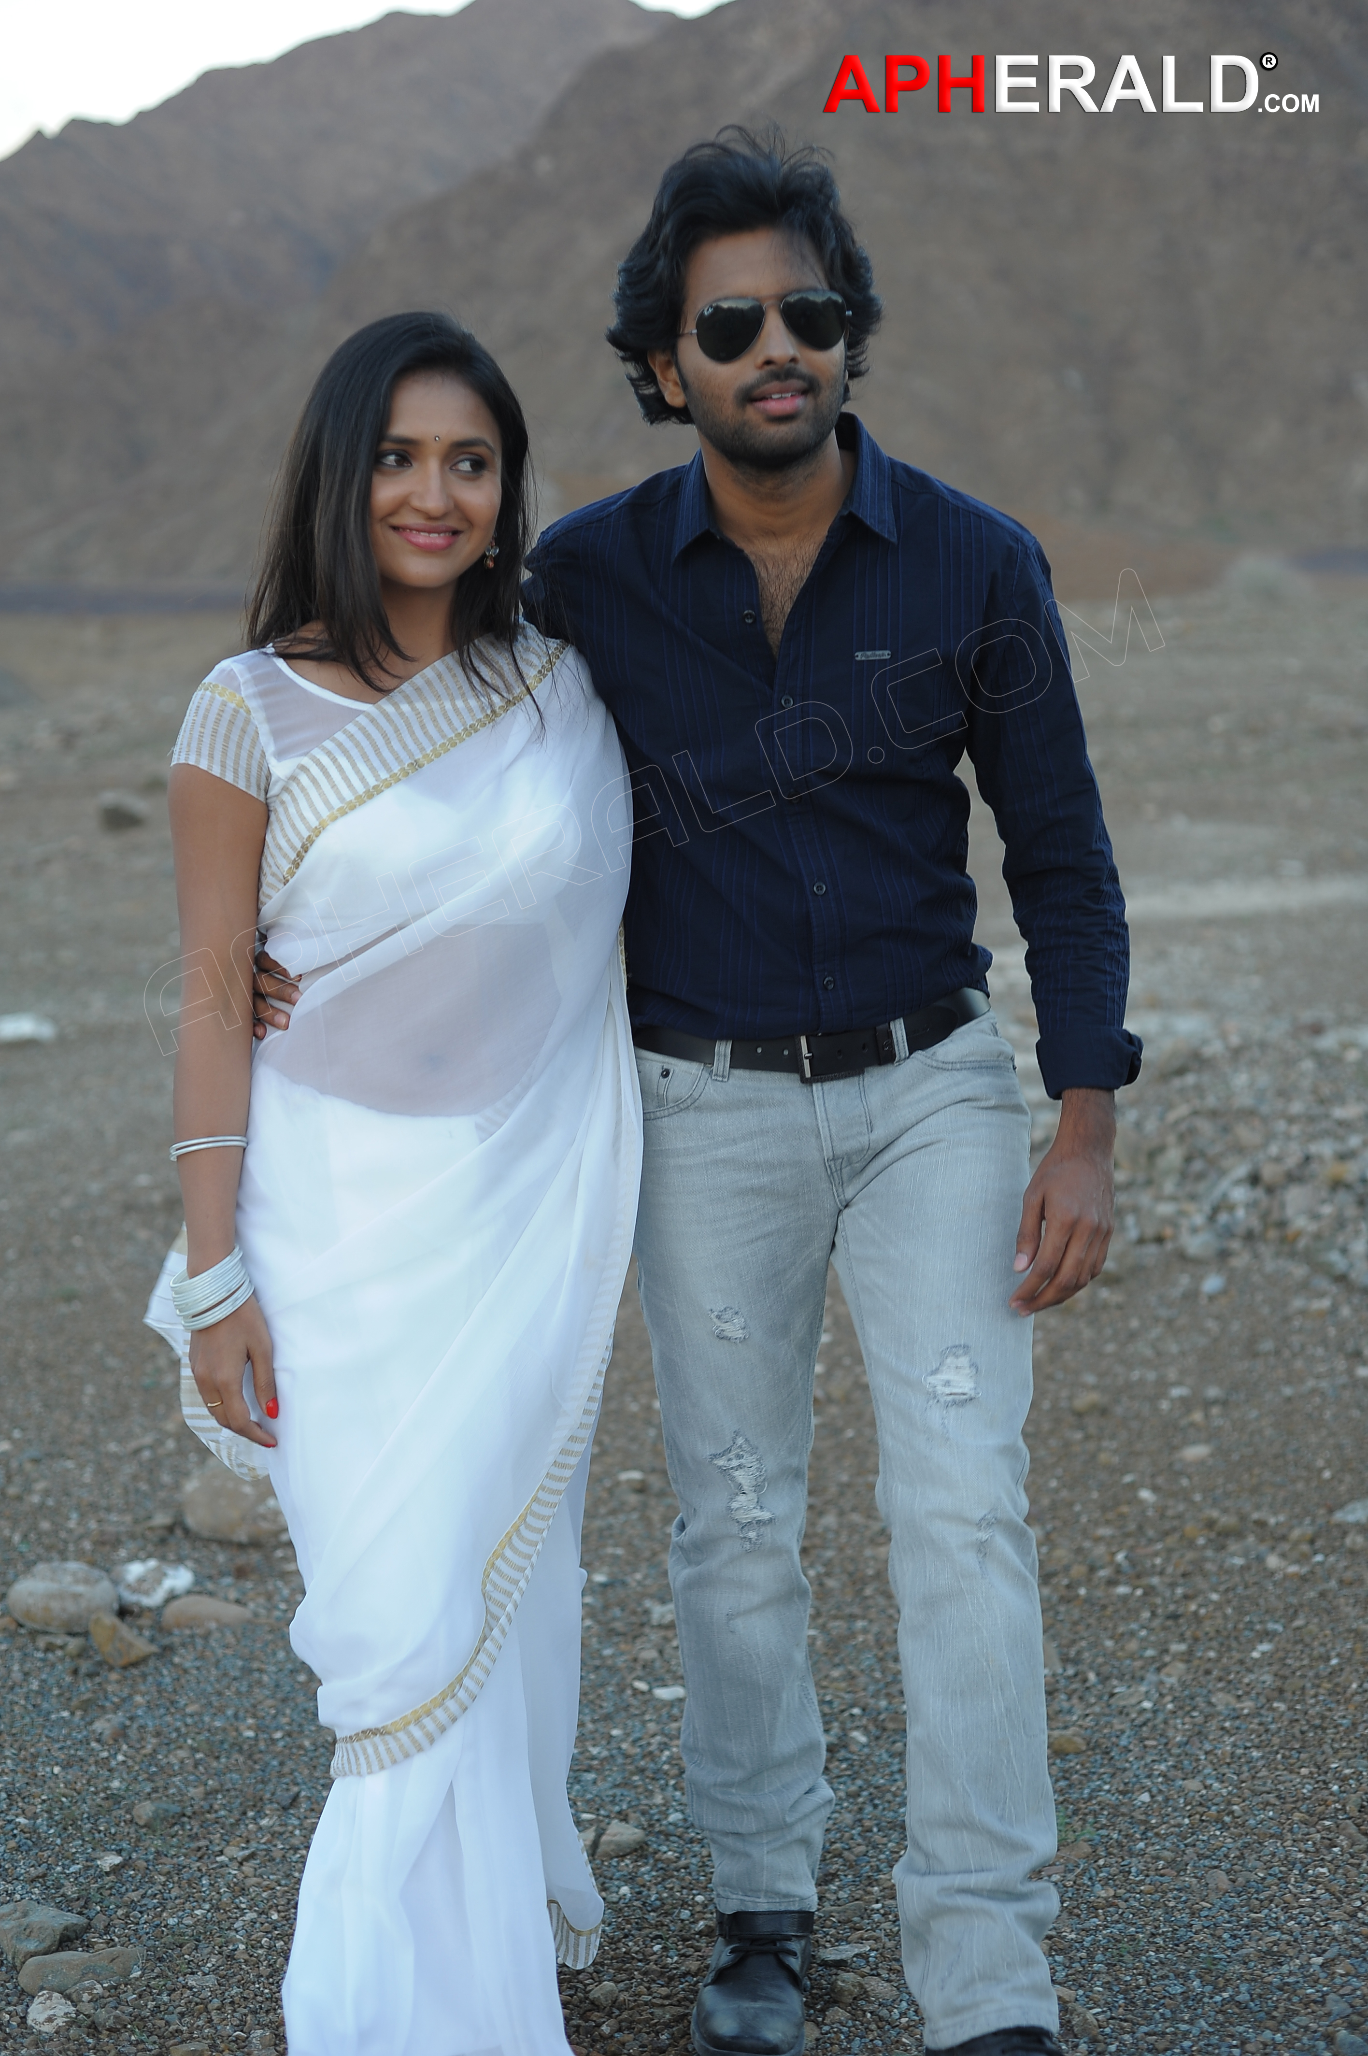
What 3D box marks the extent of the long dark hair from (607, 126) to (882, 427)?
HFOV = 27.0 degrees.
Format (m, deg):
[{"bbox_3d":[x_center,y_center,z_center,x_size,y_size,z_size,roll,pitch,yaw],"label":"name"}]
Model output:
[{"bbox_3d":[0.052,-0.649,2.460,0.232,0.262,0.245,-8,10,-21],"label":"long dark hair"}]

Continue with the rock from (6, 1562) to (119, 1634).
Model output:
[{"bbox_3d":[-0.836,0.769,3.840,0.151,0.087,0.122,0,9,0],"label":"rock"}]

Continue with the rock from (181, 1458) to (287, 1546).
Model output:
[{"bbox_3d":[-0.658,0.701,4.228,0.170,0.085,0.130,-1,9,0],"label":"rock"}]

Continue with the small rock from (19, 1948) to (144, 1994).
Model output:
[{"bbox_3d":[-0.601,0.940,2.847,0.120,0.032,0.050,-4,9,-18],"label":"small rock"}]

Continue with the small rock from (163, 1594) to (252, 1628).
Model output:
[{"bbox_3d":[-0.641,0.785,3.835,0.122,0.032,0.060,-1,9,0],"label":"small rock"}]

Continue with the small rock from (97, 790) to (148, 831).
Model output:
[{"bbox_3d":[-2.950,-1.140,15.000,0.270,0.205,0.230,0,9,0],"label":"small rock"}]

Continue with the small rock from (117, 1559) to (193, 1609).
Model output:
[{"bbox_3d":[-0.730,0.766,3.933,0.105,0.045,0.085,-1,9,0],"label":"small rock"}]

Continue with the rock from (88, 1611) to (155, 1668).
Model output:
[{"bbox_3d":[-0.732,0.797,3.716,0.085,0.066,0.070,0,9,0],"label":"rock"}]

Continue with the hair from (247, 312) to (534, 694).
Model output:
[{"bbox_3d":[-0.254,-0.439,2.451,0.225,0.330,0.230,-4,9,-18],"label":"hair"}]

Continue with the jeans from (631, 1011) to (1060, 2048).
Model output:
[{"bbox_3d":[0.151,0.445,2.673,0.385,0.950,0.370,-1,9,0],"label":"jeans"}]

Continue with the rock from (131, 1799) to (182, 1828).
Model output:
[{"bbox_3d":[-0.601,0.894,3.247,0.056,0.029,0.043,0,9,0],"label":"rock"}]

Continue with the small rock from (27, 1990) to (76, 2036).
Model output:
[{"bbox_3d":[-0.618,0.963,2.789,0.048,0.038,0.041,0,9,0],"label":"small rock"}]

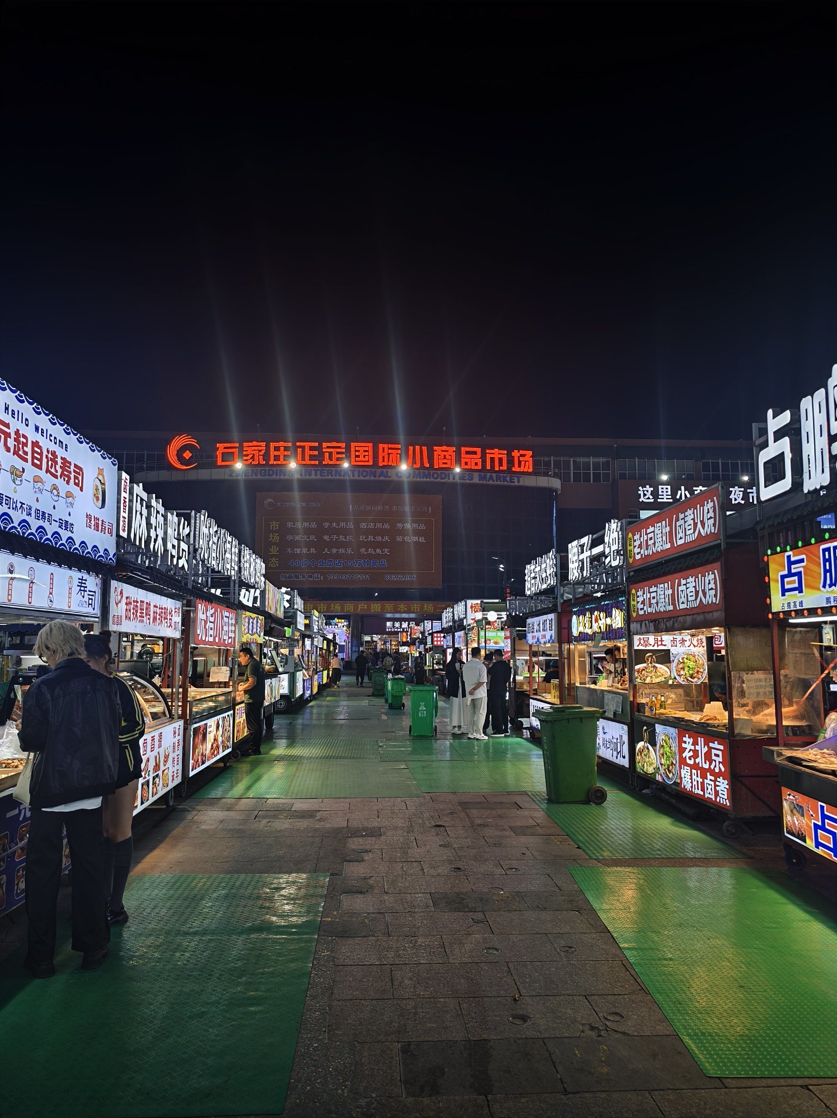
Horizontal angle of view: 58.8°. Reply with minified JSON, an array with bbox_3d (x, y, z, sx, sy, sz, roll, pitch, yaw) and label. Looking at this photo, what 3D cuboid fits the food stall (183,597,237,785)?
[{"bbox_3d":[-3.265,1.664,9.670,1.200,2.181,2.377,0,-7,-2],"label":"food stall"}]

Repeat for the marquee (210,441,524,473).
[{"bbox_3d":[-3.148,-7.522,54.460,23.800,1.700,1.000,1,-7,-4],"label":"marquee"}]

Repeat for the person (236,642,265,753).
[{"bbox_3d":[-2.725,2.301,12.100,0.480,1.700,0.500,-1,-7,5],"label":"person"}]

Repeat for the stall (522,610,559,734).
[{"bbox_3d":[2.903,2.165,13.457,1.300,2.319,2.050,1,-7,-5],"label":"stall"}]

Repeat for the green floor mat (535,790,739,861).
[{"bbox_3d":[1.933,2.519,7.225,1.200,0.015,2.865,0,-7,0],"label":"green floor mat"}]

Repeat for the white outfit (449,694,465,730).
[{"bbox_3d":[0.813,3.161,15.364,0.390,0.750,0.330,6,-10,-40],"label":"white outfit"}]

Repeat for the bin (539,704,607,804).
[{"bbox_3d":[1.686,2.181,8.402,0.750,1.050,0.580,1,-7,-4],"label":"bin"}]

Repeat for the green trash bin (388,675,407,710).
[{"bbox_3d":[-0.634,3.999,22.342,0.500,0.960,0.580,1,-8,-11],"label":"green trash bin"}]

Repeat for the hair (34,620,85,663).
[{"bbox_3d":[-1.963,0.449,4.063,0.260,0.230,0.230,-3,-8,22],"label":"hair"}]

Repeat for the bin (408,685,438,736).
[{"bbox_3d":[0.067,3.025,15.010,0.580,1.010,0.720,0,-7,2],"label":"bin"}]

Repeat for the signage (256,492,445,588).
[{"bbox_3d":[-5.638,-1.499,60.694,15.164,7.761,0.250,1,-7,-6],"label":"signage"}]

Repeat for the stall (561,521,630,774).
[{"bbox_3d":[3.108,1.300,10.676,1.300,3.360,2.800,0,-7,-3],"label":"stall"}]

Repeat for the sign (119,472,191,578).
[{"bbox_3d":[-2.591,-0.293,7.432,0.120,0.600,2.250,0,-7,-3],"label":"sign"}]

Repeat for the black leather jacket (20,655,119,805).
[{"bbox_3d":[-1.883,0.951,4.071,0.480,0.780,0.360,6,-9,-40],"label":"black leather jacket"}]

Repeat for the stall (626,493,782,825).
[{"bbox_3d":[3.264,1.019,7.770,1.300,3.131,2.026,1,-7,-6],"label":"stall"}]

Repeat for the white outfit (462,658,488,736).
[{"bbox_3d":[1.106,2.697,14.444,0.470,1.520,0.340,-6,-9,38],"label":"white outfit"}]

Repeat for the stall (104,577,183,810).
[{"bbox_3d":[-3.133,1.342,7.051,1.300,2.380,2.350,0,-7,-3],"label":"stall"}]

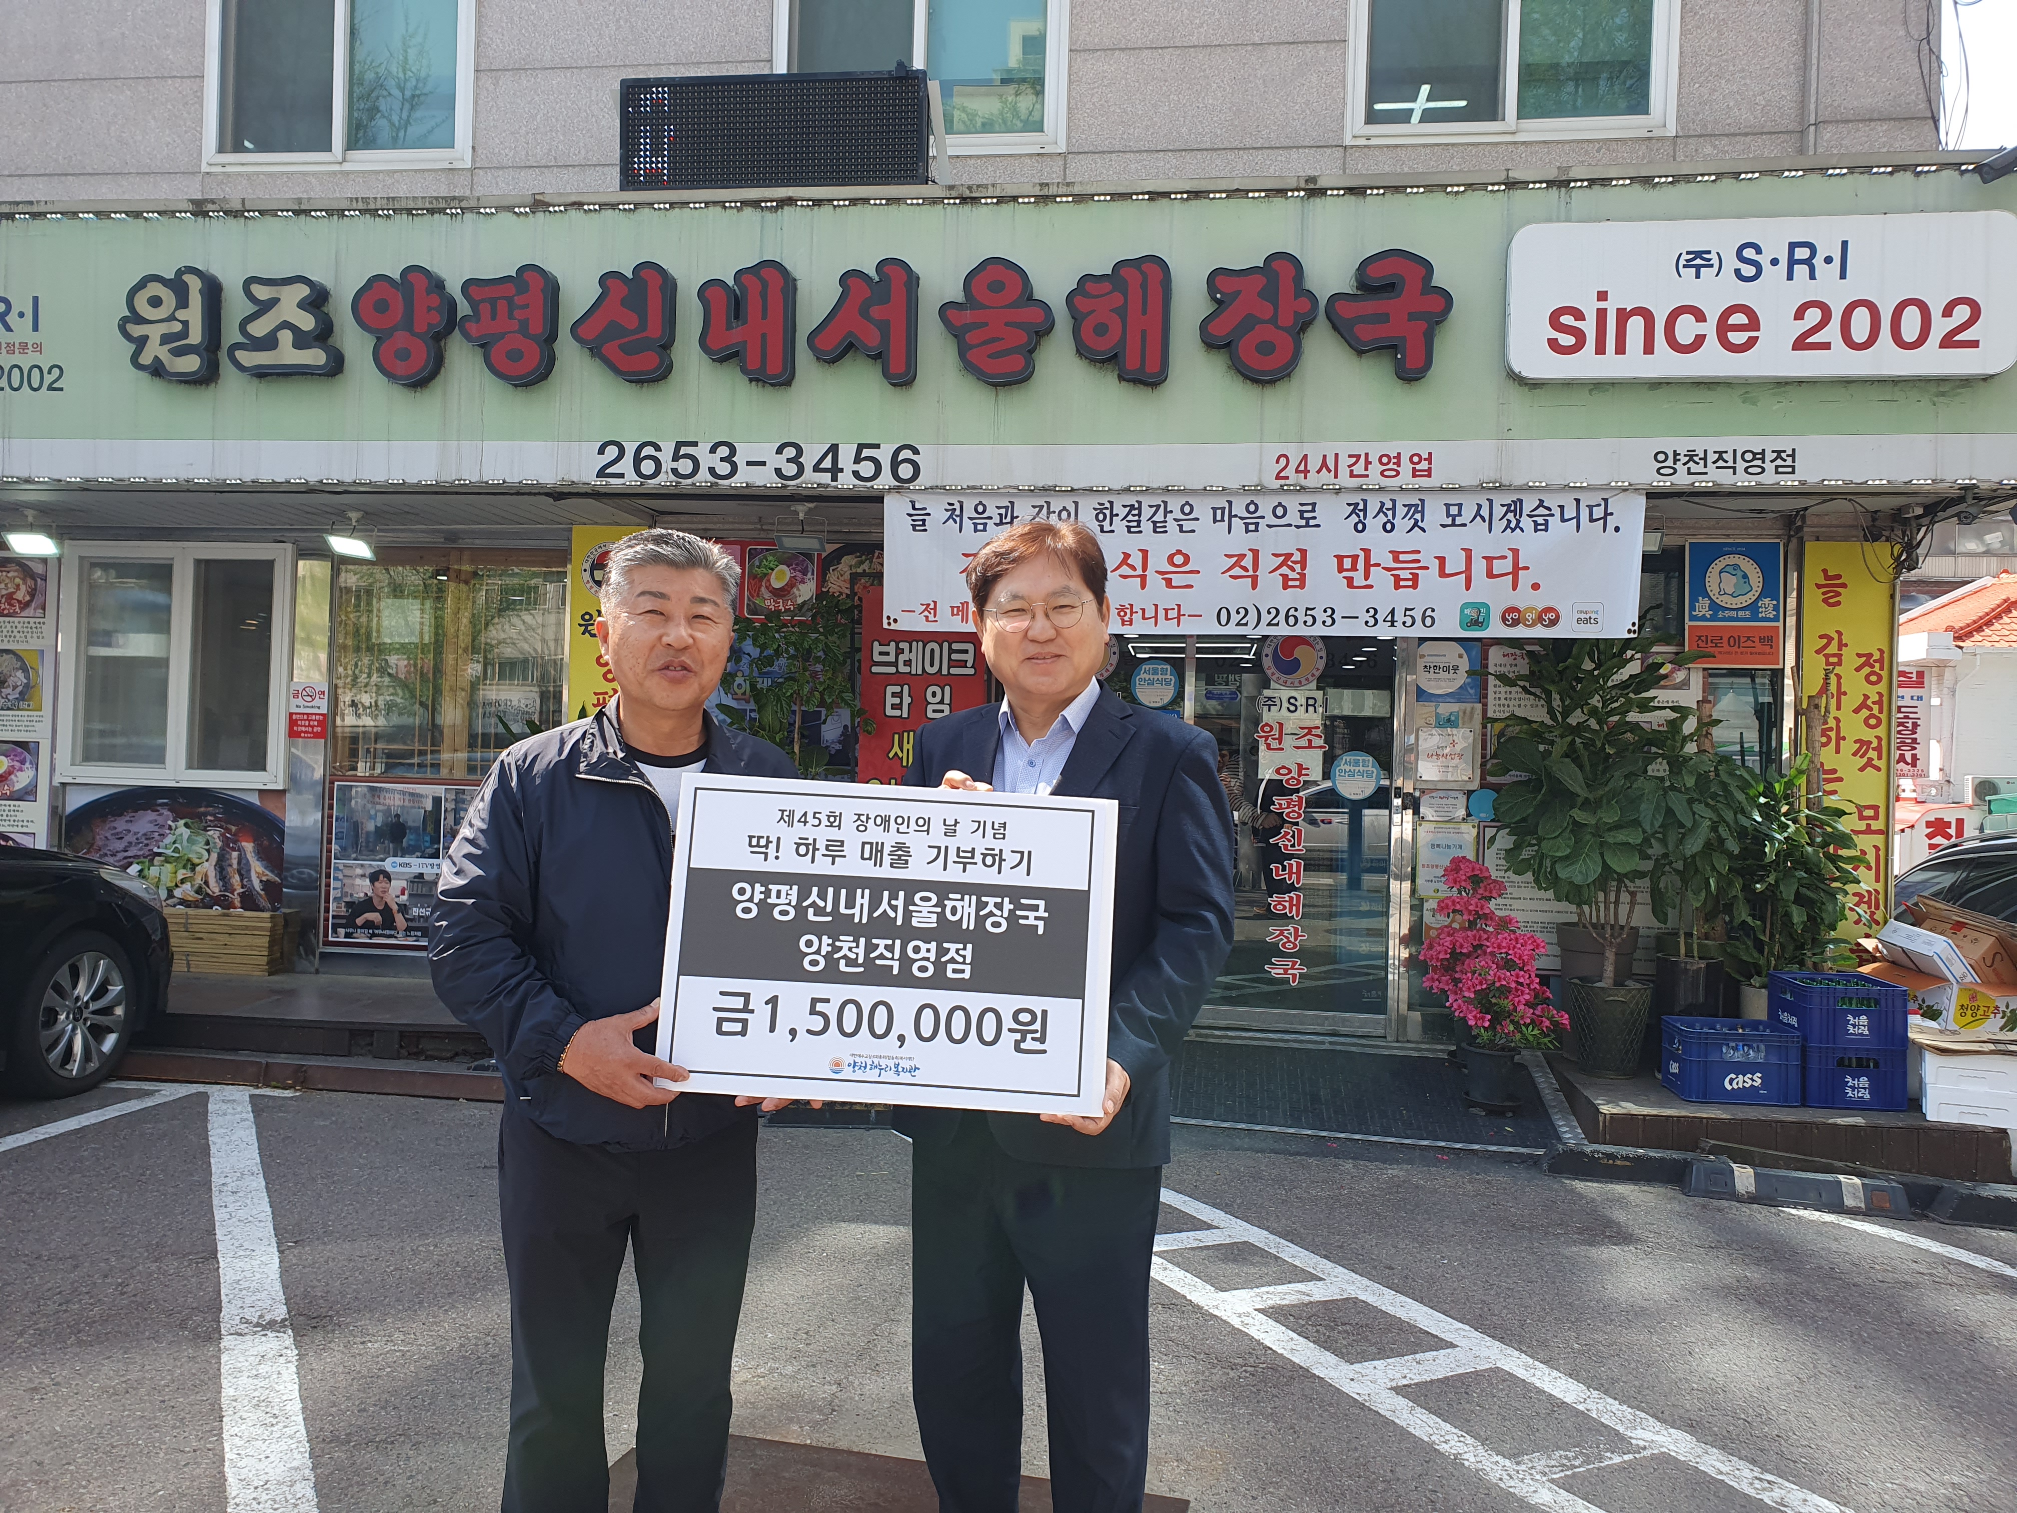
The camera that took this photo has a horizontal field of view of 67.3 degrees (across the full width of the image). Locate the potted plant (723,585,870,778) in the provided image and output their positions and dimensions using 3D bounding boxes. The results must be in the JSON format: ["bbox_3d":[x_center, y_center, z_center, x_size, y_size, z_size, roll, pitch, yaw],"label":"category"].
[{"bbox_3d":[-1.016,0.222,6.992,0.720,2.024,0.660,1,0,8],"label":"potted plant"}]

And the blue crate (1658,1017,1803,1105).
[{"bbox_3d":[3.003,1.269,6.316,0.443,0.288,0.350,2,-1,8],"label":"blue crate"}]

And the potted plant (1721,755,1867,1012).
[{"bbox_3d":[3.396,0.697,6.574,0.570,1.401,0.540,1,0,8],"label":"potted plant"}]

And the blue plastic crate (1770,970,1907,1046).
[{"bbox_3d":[3.360,1.023,6.146,0.368,0.240,0.438,1,0,9],"label":"blue plastic crate"}]

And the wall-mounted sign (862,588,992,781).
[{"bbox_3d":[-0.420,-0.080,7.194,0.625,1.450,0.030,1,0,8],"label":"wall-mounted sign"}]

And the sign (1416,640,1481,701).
[{"bbox_3d":[2.071,-0.397,7.130,0.300,0.295,0.020,1,0,8],"label":"sign"}]

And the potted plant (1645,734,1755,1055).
[{"bbox_3d":[3.056,0.624,6.700,0.470,1.420,0.450,2,-1,8],"label":"potted plant"}]

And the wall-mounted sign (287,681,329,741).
[{"bbox_3d":[-3.695,-0.237,8.000,0.205,0.300,0.012,2,-1,8],"label":"wall-mounted sign"}]

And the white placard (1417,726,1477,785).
[{"bbox_3d":[2.065,-0.005,7.130,0.255,0.255,0.020,1,0,8],"label":"white placard"}]

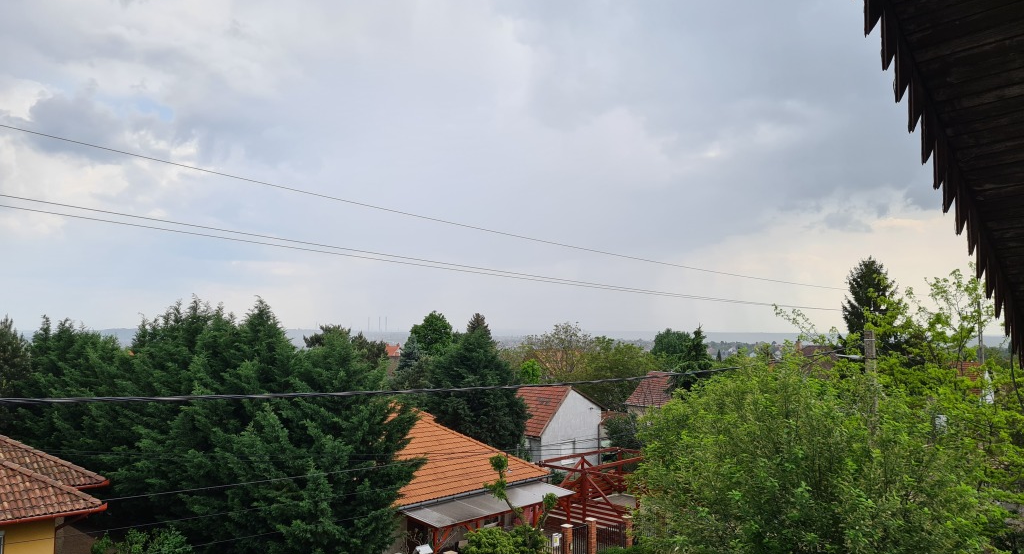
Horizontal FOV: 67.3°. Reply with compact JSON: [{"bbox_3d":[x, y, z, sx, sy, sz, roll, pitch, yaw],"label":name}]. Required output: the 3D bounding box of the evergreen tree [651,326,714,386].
[{"bbox_3d":[13.457,9.089,60.000,4.900,10.200,4.900,-4,-6,42],"label":"evergreen tree"}]

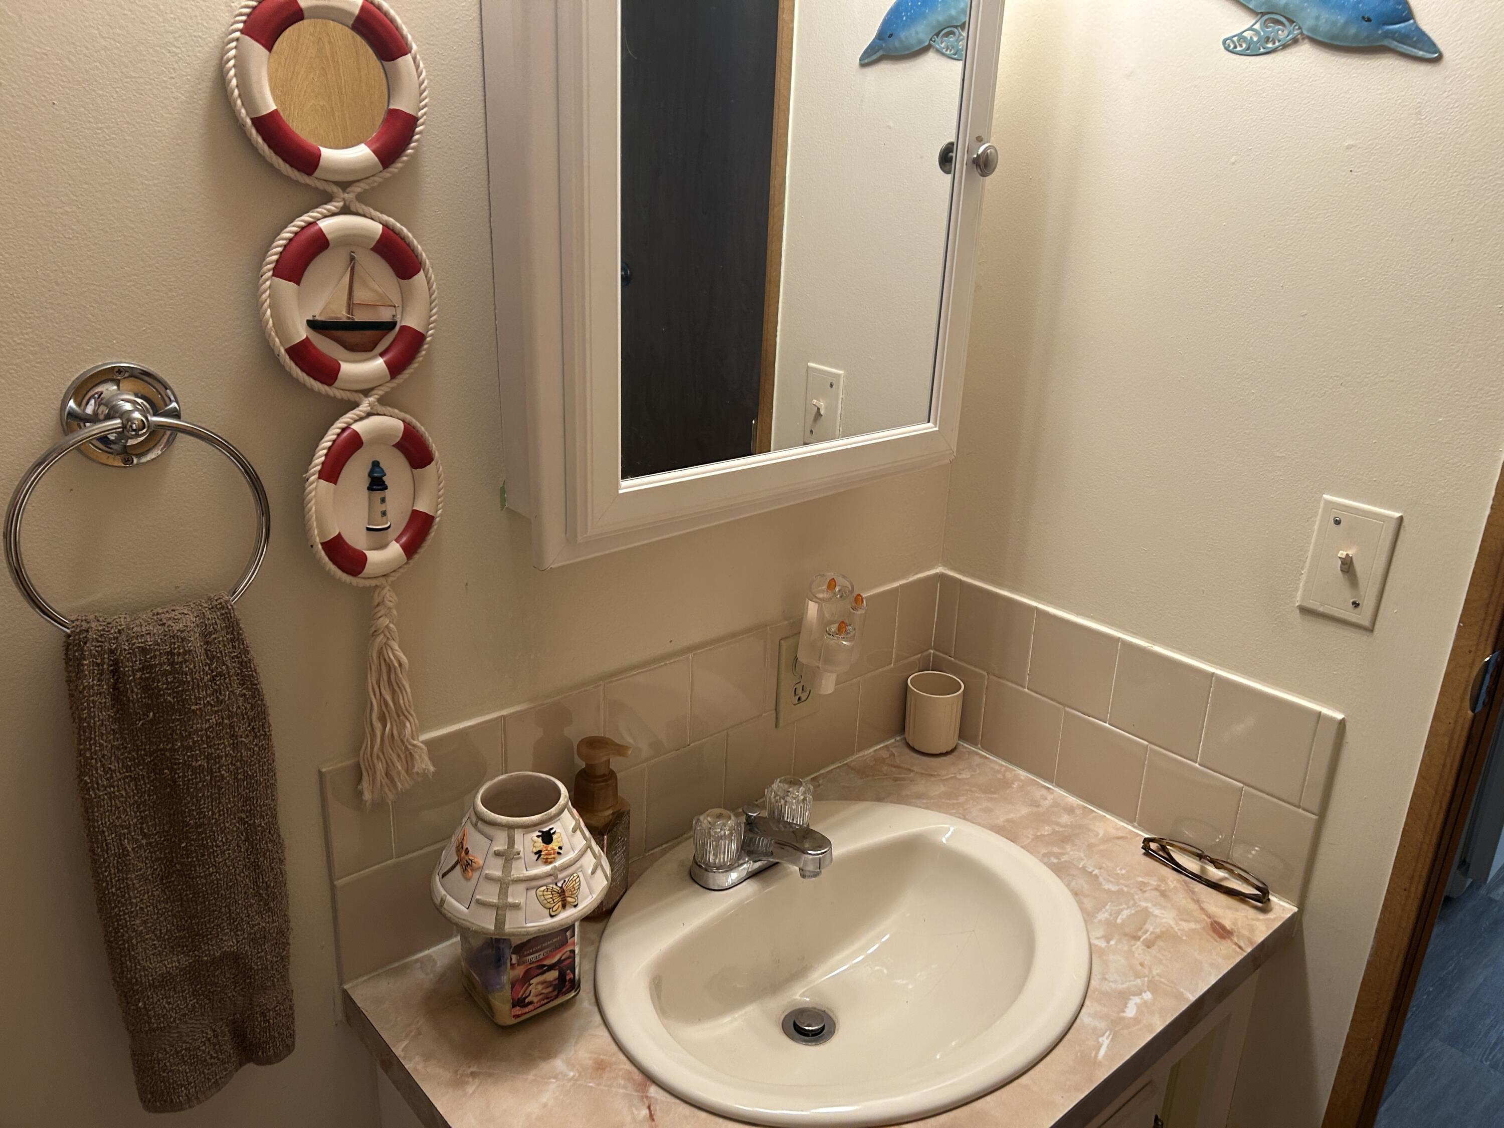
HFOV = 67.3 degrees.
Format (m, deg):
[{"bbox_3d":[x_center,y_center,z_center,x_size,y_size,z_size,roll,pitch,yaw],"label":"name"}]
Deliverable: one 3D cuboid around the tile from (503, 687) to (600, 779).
[{"bbox_3d":[-0.190,0.174,1.078,0.108,0.107,0.010,-15,26,-40],"label":"tile"}]

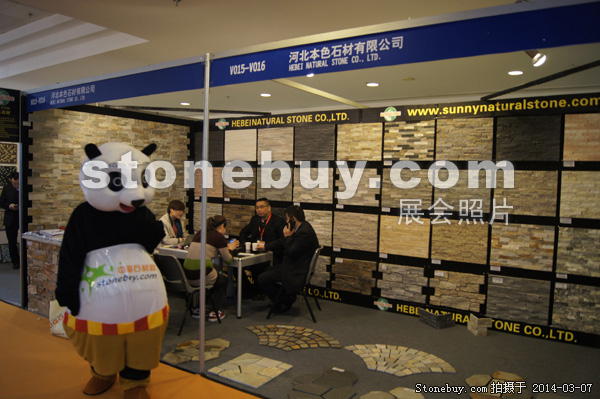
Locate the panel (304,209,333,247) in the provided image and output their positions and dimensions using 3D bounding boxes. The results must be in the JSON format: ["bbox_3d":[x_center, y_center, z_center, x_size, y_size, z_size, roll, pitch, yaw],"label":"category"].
[{"bbox_3d":[0.165,0.372,6.027,0.615,0.466,0.030,3,3,33],"label":"panel"}]

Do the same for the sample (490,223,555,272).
[{"bbox_3d":[2.335,0.497,4.739,0.603,0.463,0.030,3,3,31],"label":"sample"}]

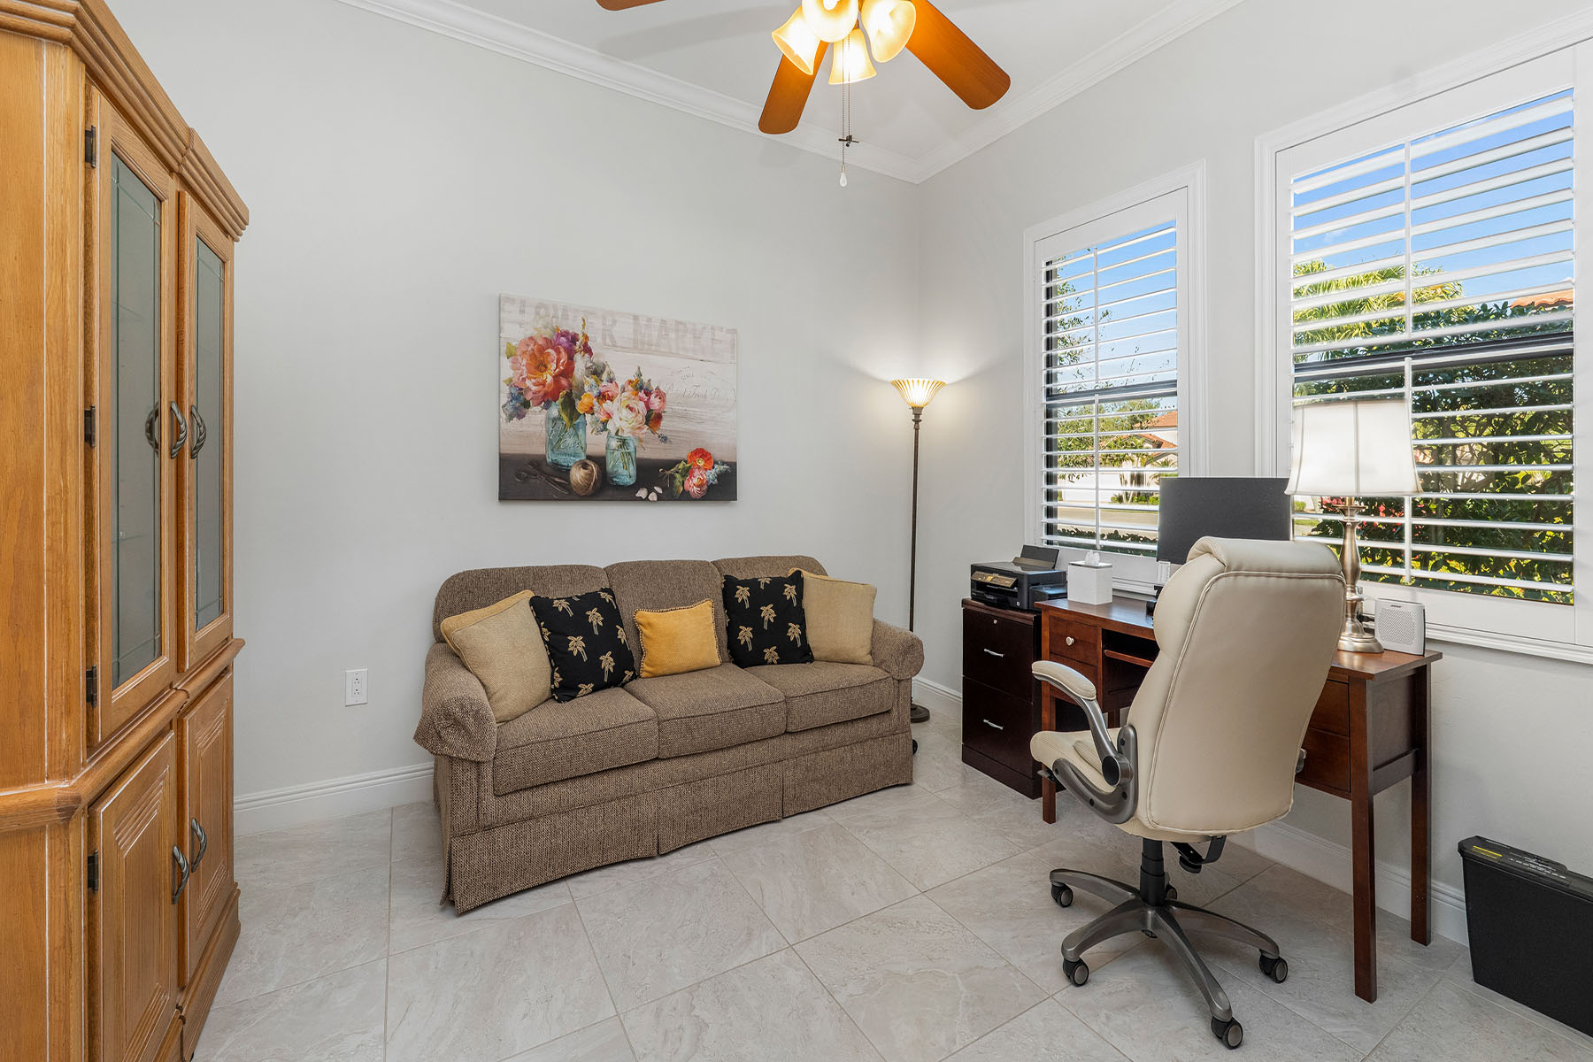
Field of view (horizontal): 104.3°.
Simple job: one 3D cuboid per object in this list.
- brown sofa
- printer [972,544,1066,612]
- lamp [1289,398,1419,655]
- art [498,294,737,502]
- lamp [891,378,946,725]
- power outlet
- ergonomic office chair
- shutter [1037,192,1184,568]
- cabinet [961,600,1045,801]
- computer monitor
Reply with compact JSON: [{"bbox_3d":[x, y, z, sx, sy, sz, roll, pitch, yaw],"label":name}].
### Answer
[{"bbox_3d":[-0.439,0.602,2.494,1.879,0.913,0.742,-1,3,-31],"label":"brown sofa"},{"bbox_3d":[1.015,0.206,2.720,0.294,0.227,0.366,-1,3,-31],"label":"printer"},{"bbox_3d":[1.603,-0.019,1.787,0.299,0.717,0.291,-1,3,-31],"label":"lamp"},{"bbox_3d":[-0.749,-0.547,2.764,1.044,0.840,0.036,-1,3,-31],"label":"art"},{"bbox_3d":[0.639,0.087,3.366,0.288,1.841,0.281,1,3,0],"label":"lamp"},{"bbox_3d":[-1.623,0.580,2.288,0.073,0.126,0.010,-1,3,-31],"label":"power outlet"},{"bbox_3d":[0.988,0.570,1.668,0.640,1.130,0.660,0,3,-12],"label":"ergonomic office chair"},{"bbox_3d":[1.300,-0.570,2.617,0.046,1.507,0.665,-1,3,-31],"label":"shutter"},{"bbox_3d":[1.014,0.693,2.736,0.371,0.745,0.425,-1,3,-31],"label":"cabinet"},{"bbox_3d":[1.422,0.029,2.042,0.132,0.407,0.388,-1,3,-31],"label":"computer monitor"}]

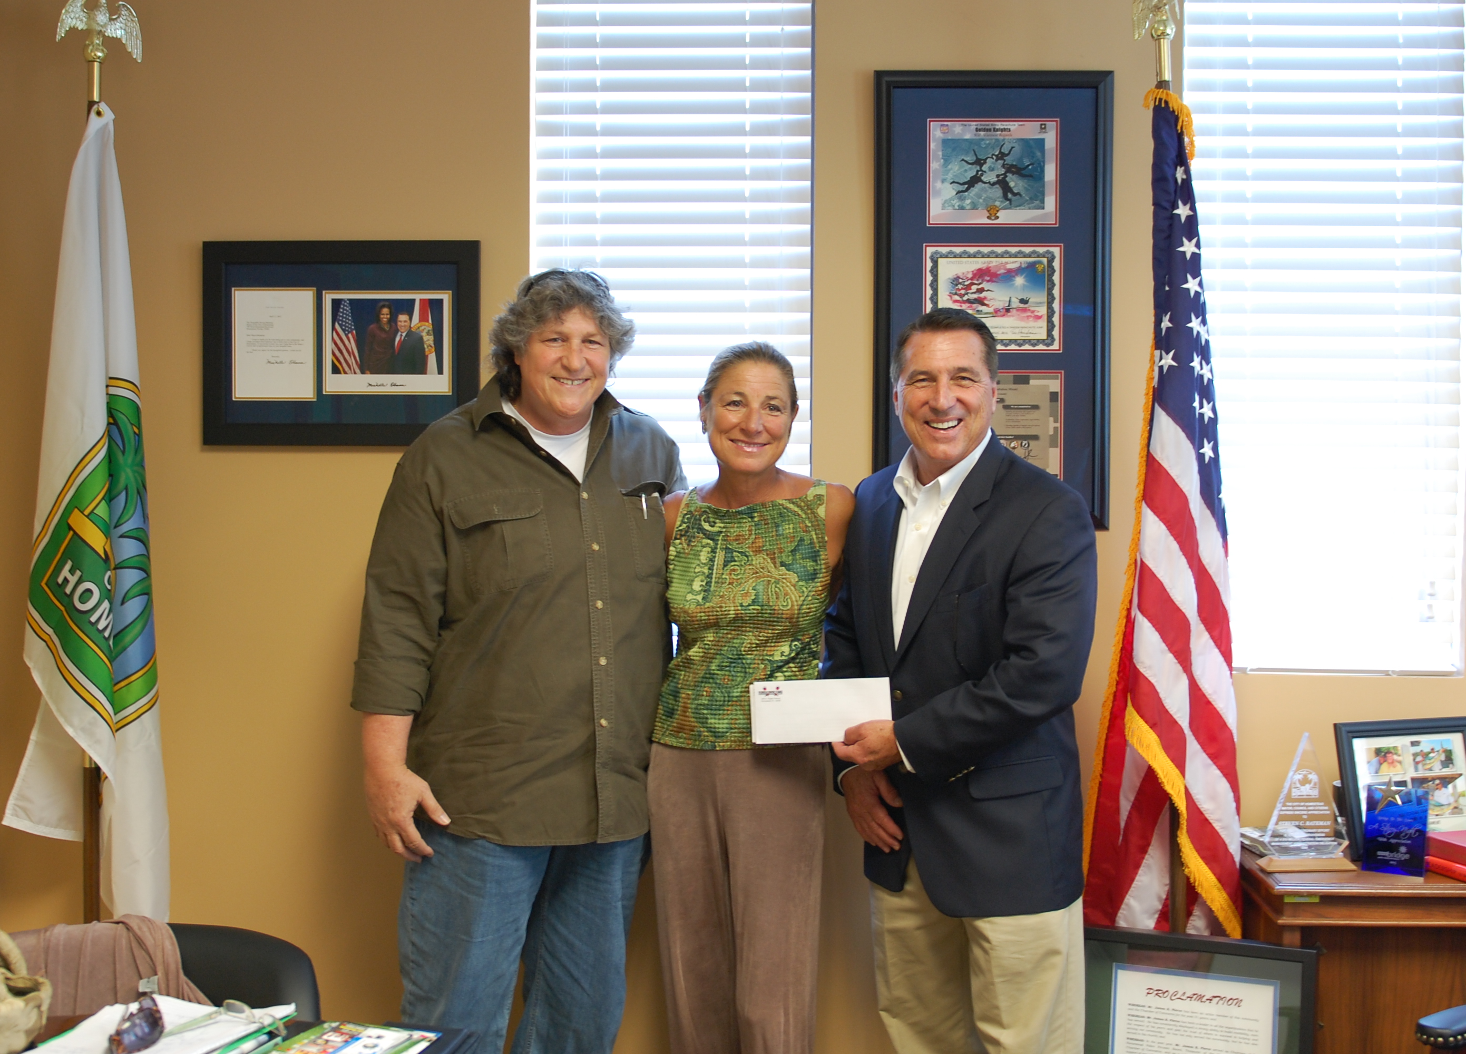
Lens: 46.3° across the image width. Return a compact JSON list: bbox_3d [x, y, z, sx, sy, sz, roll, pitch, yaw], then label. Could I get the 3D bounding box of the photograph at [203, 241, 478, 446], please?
[{"bbox_3d":[-0.787,-0.369,3.450,0.557,0.412,0.028,0,1,2],"label":"photograph"}]

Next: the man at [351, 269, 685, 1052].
[{"bbox_3d":[-0.340,0.472,2.880,0.610,1.800,0.410,0,1,-28],"label":"man"}]

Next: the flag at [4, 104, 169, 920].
[{"bbox_3d":[-1.180,-0.010,3.130,0.285,1.500,0.210,0,1,-6],"label":"flag"}]

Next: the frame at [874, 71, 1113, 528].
[{"bbox_3d":[0.518,-0.450,3.425,0.474,0.915,0.030,0,1,2],"label":"frame"}]

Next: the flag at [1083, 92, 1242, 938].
[{"bbox_3d":[0.768,0.012,3.070,0.275,1.550,0.210,0,1,6],"label":"flag"}]

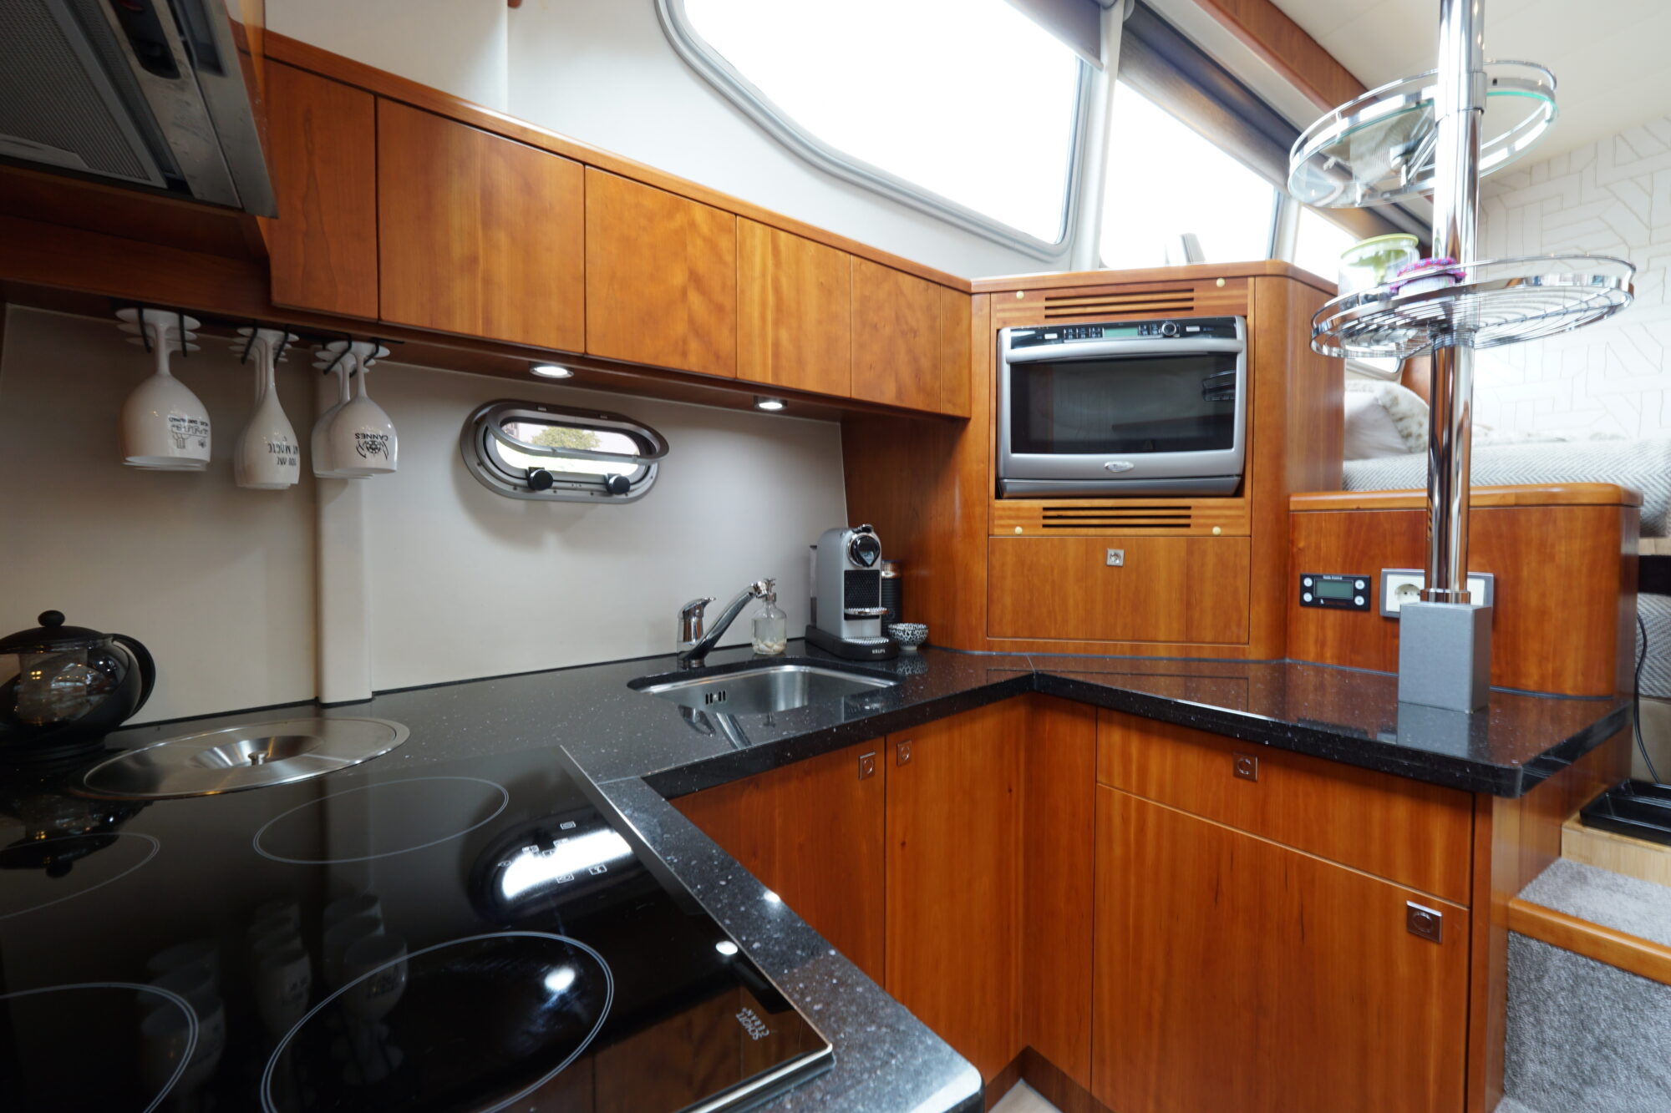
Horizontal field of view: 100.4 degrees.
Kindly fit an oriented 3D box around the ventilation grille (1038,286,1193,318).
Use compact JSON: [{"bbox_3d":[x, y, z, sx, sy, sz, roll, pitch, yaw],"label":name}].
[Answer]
[{"bbox_3d":[0.553,-0.495,1.370,0.276,0.049,0.018,0,2,11],"label":"ventilation grille"}]

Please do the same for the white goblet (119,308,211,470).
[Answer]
[{"bbox_3d":[-0.776,-0.194,0.804,0.078,0.167,0.078,-1,2,-38],"label":"white goblet"}]

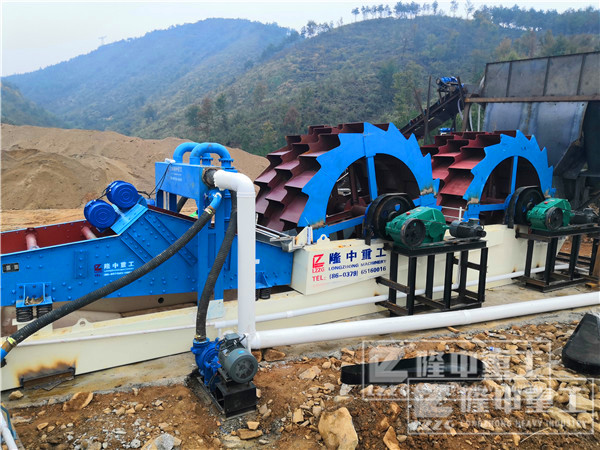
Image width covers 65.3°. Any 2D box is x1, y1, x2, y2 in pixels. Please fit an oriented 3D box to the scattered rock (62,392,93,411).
[{"bbox_3d":[-2.101,1.667,4.420,0.270,0.090,0.170,-3,10,-26],"label":"scattered rock"}]

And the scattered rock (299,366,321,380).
[{"bbox_3d":[0.094,1.534,4.860,0.205,0.095,0.150,-4,9,-31],"label":"scattered rock"}]

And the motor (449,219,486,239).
[{"bbox_3d":[2.509,0.066,6.961,0.270,0.305,0.490,-4,9,-31],"label":"motor"}]

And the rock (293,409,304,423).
[{"bbox_3d":[-0.013,1.710,4.200,0.110,0.100,0.090,1,9,0],"label":"rock"}]

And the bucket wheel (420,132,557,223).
[{"bbox_3d":[3.505,-0.425,9.187,2.740,2.740,1.507,-4,9,-31],"label":"bucket wheel"}]

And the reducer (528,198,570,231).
[{"bbox_3d":[4.636,-0.199,8.653,0.840,0.540,0.450,-4,10,-31],"label":"reducer"}]

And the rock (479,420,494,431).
[{"bbox_3d":[1.591,1.704,3.972,0.115,0.060,0.080,5,9,23],"label":"rock"}]

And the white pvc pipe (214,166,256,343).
[{"bbox_3d":[-0.712,0.406,5.285,0.452,1.970,0.205,3,8,14],"label":"white pvc pipe"}]

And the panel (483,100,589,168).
[{"bbox_3d":[5.913,-2.231,11.800,2.300,1.650,0.300,4,9,19],"label":"panel"}]

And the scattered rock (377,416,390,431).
[{"bbox_3d":[0.723,1.718,4.050,0.120,0.090,0.090,3,9,11],"label":"scattered rock"}]

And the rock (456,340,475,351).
[{"bbox_3d":[2.100,1.531,5.921,0.220,0.090,0.130,4,9,20],"label":"rock"}]

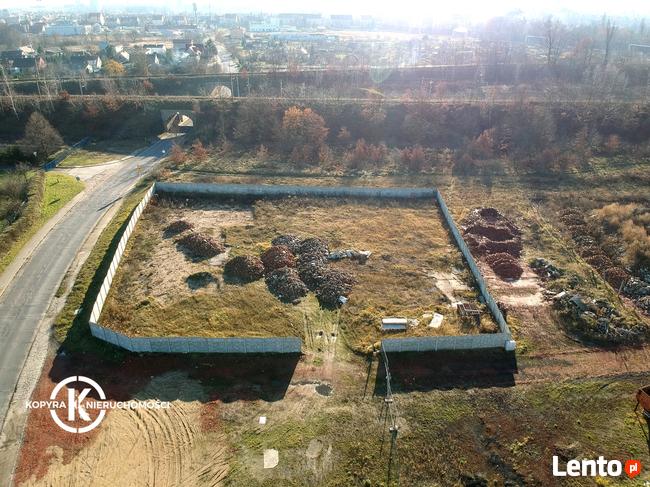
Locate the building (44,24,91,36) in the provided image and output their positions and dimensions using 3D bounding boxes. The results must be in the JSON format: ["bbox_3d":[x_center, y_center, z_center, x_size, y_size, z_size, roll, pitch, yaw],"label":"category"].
[{"bbox_3d":[-316.150,-262.190,577.440,41.290,12.400,25.000,0,27,0],"label":"building"}]

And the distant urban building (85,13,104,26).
[{"bbox_3d":[-391.350,-380.570,800.690,20.170,22.030,13.000,0,27,0],"label":"distant urban building"}]

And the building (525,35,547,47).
[{"bbox_3d":[195.970,-188.210,436.140,13.350,8.000,9.000,0,27,0],"label":"building"}]

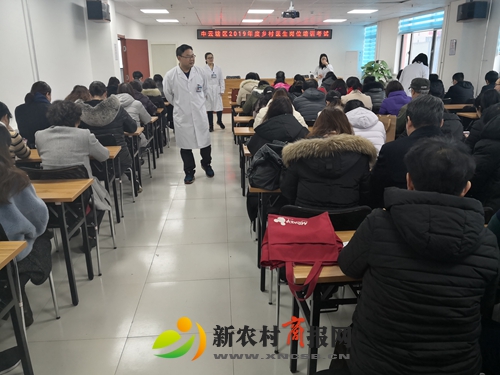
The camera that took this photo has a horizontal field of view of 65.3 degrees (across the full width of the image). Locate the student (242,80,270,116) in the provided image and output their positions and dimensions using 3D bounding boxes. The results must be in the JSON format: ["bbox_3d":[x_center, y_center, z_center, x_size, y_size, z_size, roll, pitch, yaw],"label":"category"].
[{"bbox_3d":[0.155,-1.260,6.142,0.532,0.690,0.512,-2,18,-4],"label":"student"}]

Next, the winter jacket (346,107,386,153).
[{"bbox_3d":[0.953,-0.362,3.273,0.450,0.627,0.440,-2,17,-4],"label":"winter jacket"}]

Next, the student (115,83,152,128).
[{"bbox_3d":[-1.559,-0.752,5.263,0.520,1.293,0.750,-2,17,-4],"label":"student"}]

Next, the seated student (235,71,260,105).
[{"bbox_3d":[0.016,-1.432,7.237,0.542,1.300,0.729,-2,18,-4],"label":"seated student"}]

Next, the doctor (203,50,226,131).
[{"bbox_3d":[-0.788,-2.076,8.710,0.522,1.665,0.355,-2,18,-4],"label":"doctor"}]

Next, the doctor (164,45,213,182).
[{"bbox_3d":[-0.743,-0.926,5.048,0.600,1.725,0.480,-6,19,-18],"label":"doctor"}]

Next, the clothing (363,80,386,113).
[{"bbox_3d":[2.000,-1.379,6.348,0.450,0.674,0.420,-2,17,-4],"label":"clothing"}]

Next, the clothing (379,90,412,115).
[{"bbox_3d":[1.923,-0.929,5.225,0.520,0.720,0.500,0,18,-1],"label":"clothing"}]

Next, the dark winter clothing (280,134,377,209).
[{"bbox_3d":[0.446,-0.001,2.242,0.530,0.613,0.480,-2,17,-4],"label":"dark winter clothing"}]

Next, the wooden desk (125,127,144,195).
[{"bbox_3d":[-1.907,-0.301,4.709,1.300,0.750,0.450,-2,18,-4],"label":"wooden desk"}]

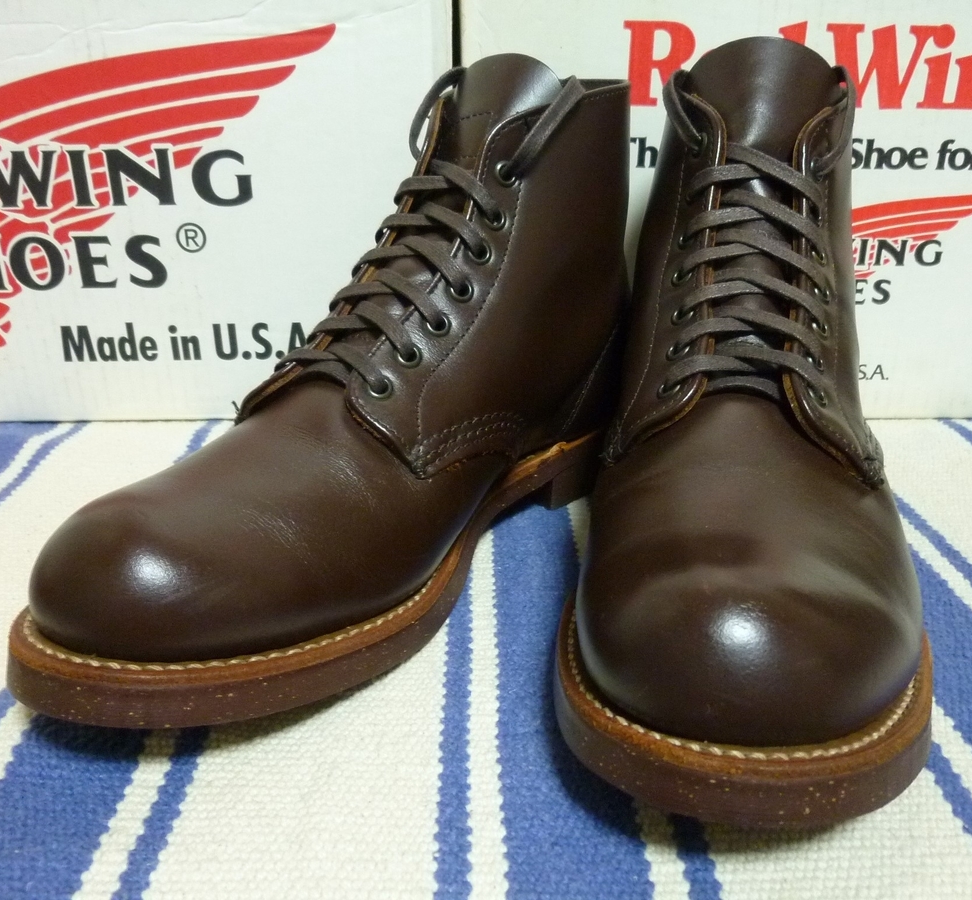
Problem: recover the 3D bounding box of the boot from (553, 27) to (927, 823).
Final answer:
[{"bbox_3d":[0.091,-0.044,0.294,0.111,0.182,0.304,5,23,13],"label":"boot"}]

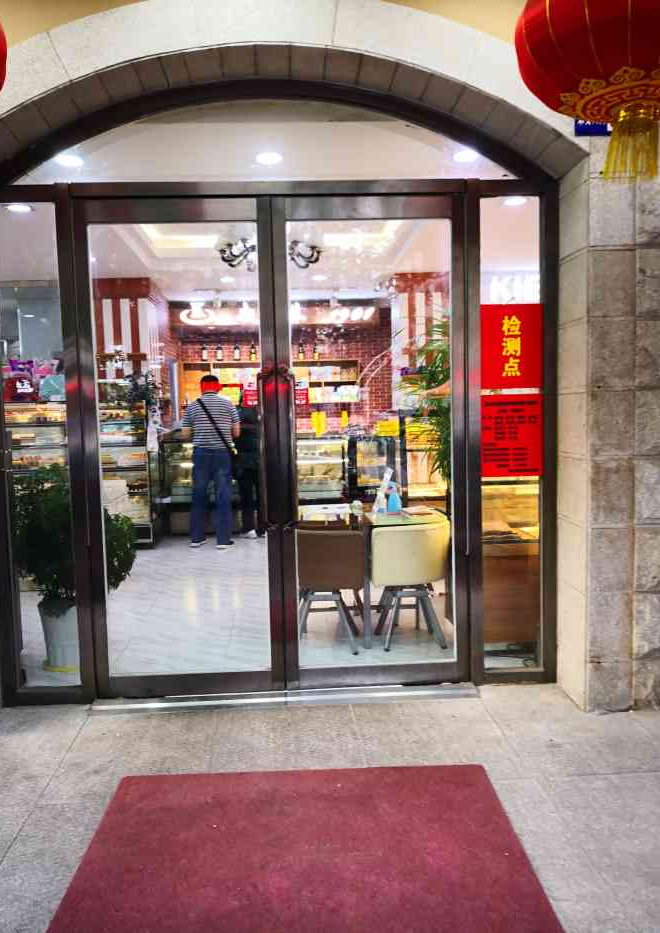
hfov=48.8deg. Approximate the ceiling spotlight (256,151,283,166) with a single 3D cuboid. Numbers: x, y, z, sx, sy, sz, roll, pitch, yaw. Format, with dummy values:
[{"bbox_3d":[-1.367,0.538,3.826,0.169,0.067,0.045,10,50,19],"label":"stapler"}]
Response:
[{"bbox_3d":[-0.355,-1.806,4.269,0.150,0.050,0.150,-2,5,-2],"label":"ceiling spotlight"}]

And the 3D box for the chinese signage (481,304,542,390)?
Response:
[{"bbox_3d":[0.896,-0.589,3.595,0.308,0.425,0.010,-2,5,-2],"label":"chinese signage"}]

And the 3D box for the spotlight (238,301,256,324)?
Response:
[{"bbox_3d":[-0.975,-1.810,8.552,0.200,0.270,0.180,-2,5,-2],"label":"spotlight"}]

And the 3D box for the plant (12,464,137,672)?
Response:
[{"bbox_3d":[-1.448,0.550,4.080,0.640,1.127,0.600,-2,5,-2],"label":"plant"}]

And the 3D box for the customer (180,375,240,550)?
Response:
[{"bbox_3d":[-1.252,-0.063,7.624,0.600,1.777,0.380,-1,5,3],"label":"customer"}]

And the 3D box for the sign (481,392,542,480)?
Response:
[{"bbox_3d":[0.905,-0.152,3.629,0.308,0.415,0.010,-2,5,-2],"label":"sign"}]

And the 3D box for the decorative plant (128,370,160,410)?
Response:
[{"bbox_3d":[-1.932,-0.787,7.539,0.330,0.400,0.280,-2,5,-2],"label":"decorative plant"}]

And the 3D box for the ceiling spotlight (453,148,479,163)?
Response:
[{"bbox_3d":[0.800,-1.837,4.299,0.150,0.050,0.150,-2,5,-2],"label":"ceiling spotlight"}]

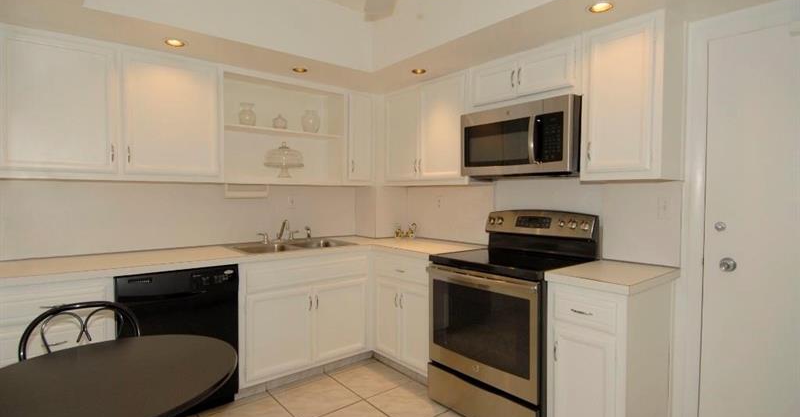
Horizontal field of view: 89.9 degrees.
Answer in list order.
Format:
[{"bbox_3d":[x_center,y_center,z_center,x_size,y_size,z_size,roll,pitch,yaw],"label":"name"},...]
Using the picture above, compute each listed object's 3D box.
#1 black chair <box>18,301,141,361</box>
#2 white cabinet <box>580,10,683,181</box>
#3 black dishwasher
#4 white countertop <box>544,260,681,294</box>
[{"bbox_3d":[-1.173,0.812,1.484,0.400,0.840,0.450,-1,2,-34],"label":"black chair"},{"bbox_3d":[1.182,-0.519,2.046,0.314,0.776,0.373,-1,2,-40],"label":"white cabinet"},{"bbox_3d":[-1.405,0.767,2.467,0.609,0.860,0.610,-1,2,-40],"label":"black dishwasher"},{"bbox_3d":[1.079,0.331,2.006,0.650,0.040,0.383,-1,2,-40],"label":"white countertop"}]

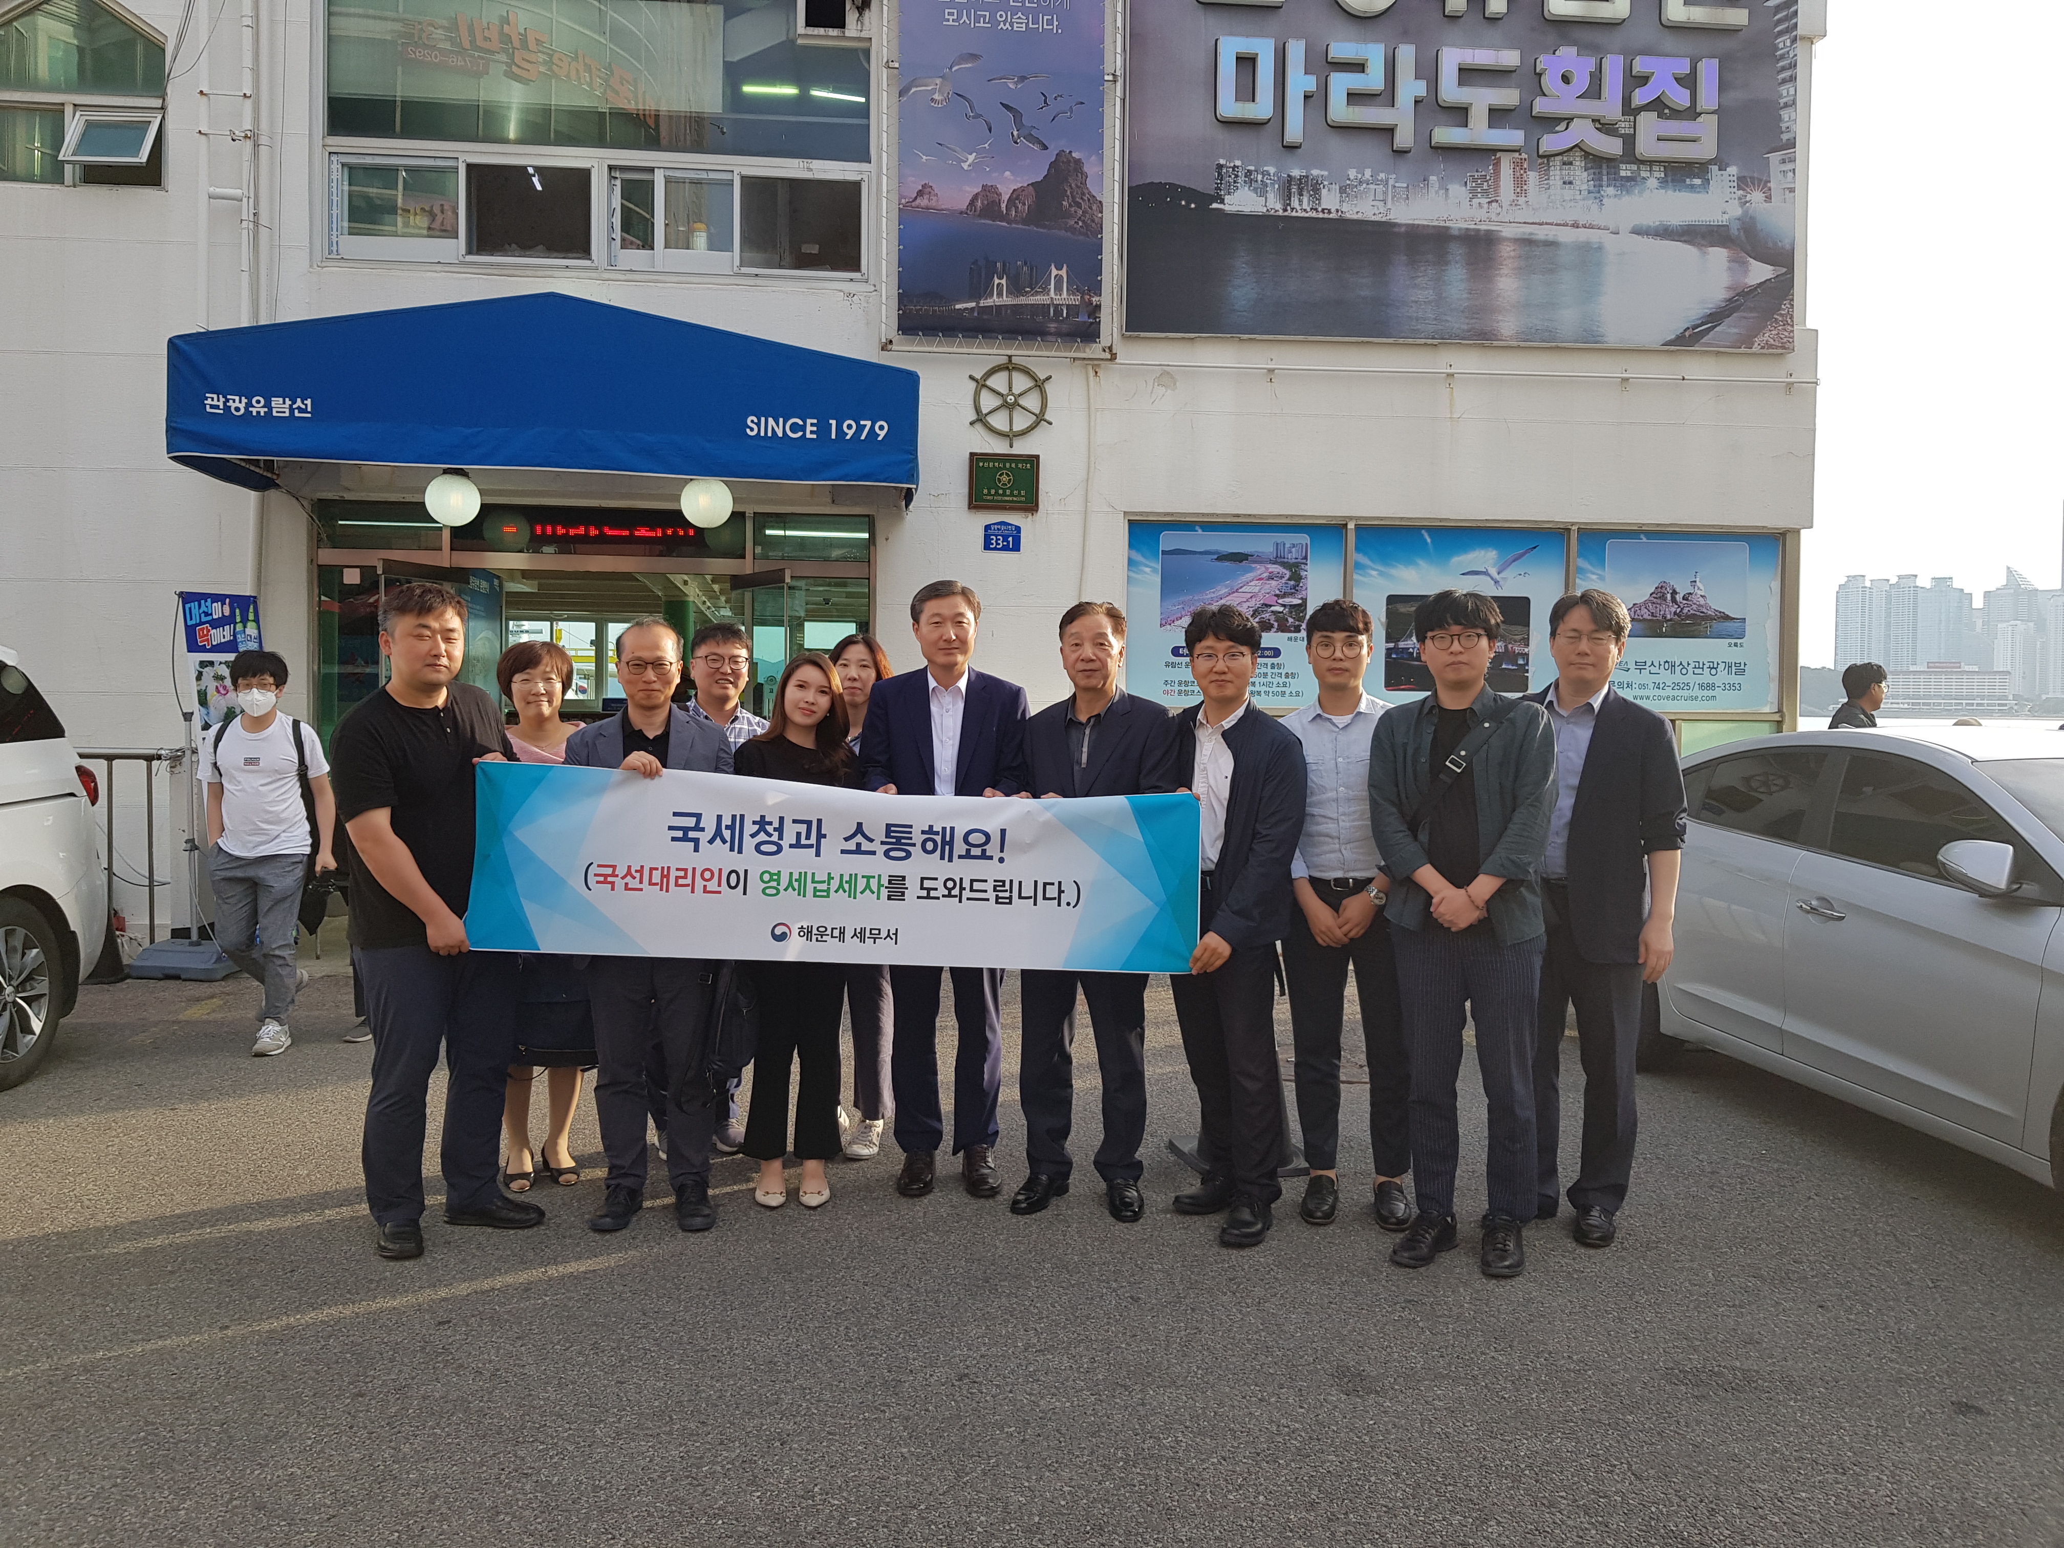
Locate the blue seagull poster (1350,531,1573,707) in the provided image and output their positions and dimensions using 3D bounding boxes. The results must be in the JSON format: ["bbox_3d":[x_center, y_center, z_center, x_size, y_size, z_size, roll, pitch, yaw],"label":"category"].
[{"bbox_3d":[2.825,-1.028,10.212,1.480,1.178,0.040,0,2,-7],"label":"blue seagull poster"}]

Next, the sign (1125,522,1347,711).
[{"bbox_3d":[1.326,-1.021,10.039,1.457,1.200,0.040,0,2,-7],"label":"sign"}]

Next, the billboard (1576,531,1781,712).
[{"bbox_3d":[4.328,-1.018,10.386,1.434,1.204,0.040,0,2,-7],"label":"billboard"}]

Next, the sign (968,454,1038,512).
[{"bbox_3d":[-0.176,-1.826,9.731,0.442,0.354,0.040,0,2,-7],"label":"sign"}]

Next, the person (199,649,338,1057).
[{"bbox_3d":[-3.219,0.313,6.665,0.530,1.682,0.500,0,2,-12],"label":"person"}]

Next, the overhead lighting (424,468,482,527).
[{"bbox_3d":[-3.281,-1.567,8.798,0.295,0.335,0.295,0,2,-7],"label":"overhead lighting"}]

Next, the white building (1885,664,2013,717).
[{"bbox_3d":[836.728,-78.282,1435.000,121.115,45.787,30.000,0,2,0],"label":"white building"}]

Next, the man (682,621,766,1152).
[{"bbox_3d":[-1.053,0.359,5.213,0.500,1.738,0.360,0,2,-7],"label":"man"}]

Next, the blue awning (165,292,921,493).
[{"bbox_3d":[-2.584,-2.079,8.782,3.827,0.918,1.350,0,2,-7],"label":"blue awning"}]

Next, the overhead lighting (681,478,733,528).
[{"bbox_3d":[-1.875,-1.583,8.960,0.295,0.335,0.295,0,2,-7],"label":"overhead lighting"}]

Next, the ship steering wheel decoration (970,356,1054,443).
[{"bbox_3d":[-0.131,-2.337,9.684,0.522,0.577,0.080,0,2,-7],"label":"ship steering wheel decoration"}]

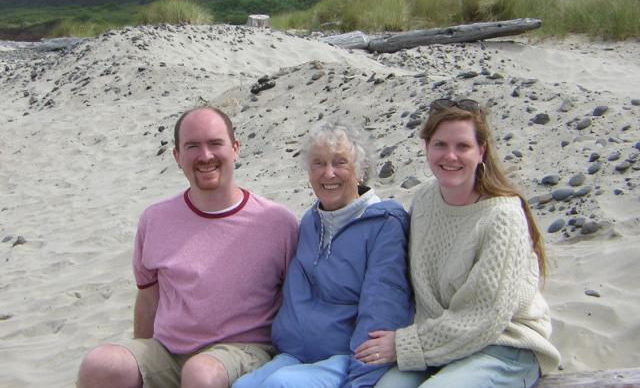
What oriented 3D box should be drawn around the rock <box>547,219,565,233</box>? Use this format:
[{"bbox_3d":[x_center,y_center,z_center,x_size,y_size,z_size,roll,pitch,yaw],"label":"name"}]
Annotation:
[{"bbox_3d":[1.384,0.185,6.300,0.100,0.070,0.085,0,10,0],"label":"rock"}]

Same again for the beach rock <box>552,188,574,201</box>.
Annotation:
[{"bbox_3d":[1.567,0.003,6.900,0.135,0.065,0.100,0,10,0],"label":"beach rock"}]

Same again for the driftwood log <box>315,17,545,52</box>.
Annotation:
[{"bbox_3d":[1.838,-2.652,18.000,3.950,0.420,0.500,-7,12,-21],"label":"driftwood log"}]

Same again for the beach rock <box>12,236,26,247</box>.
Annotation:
[{"bbox_3d":[-1.681,0.266,6.000,0.075,0.045,0.065,0,10,0],"label":"beach rock"}]

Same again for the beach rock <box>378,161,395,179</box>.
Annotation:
[{"bbox_3d":[0.471,-0.174,7.600,0.110,0.115,0.100,0,10,0],"label":"beach rock"}]

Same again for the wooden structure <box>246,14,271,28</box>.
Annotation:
[{"bbox_3d":[-1.204,-3.372,21.000,0.450,0.280,0.450,0,10,0],"label":"wooden structure"}]

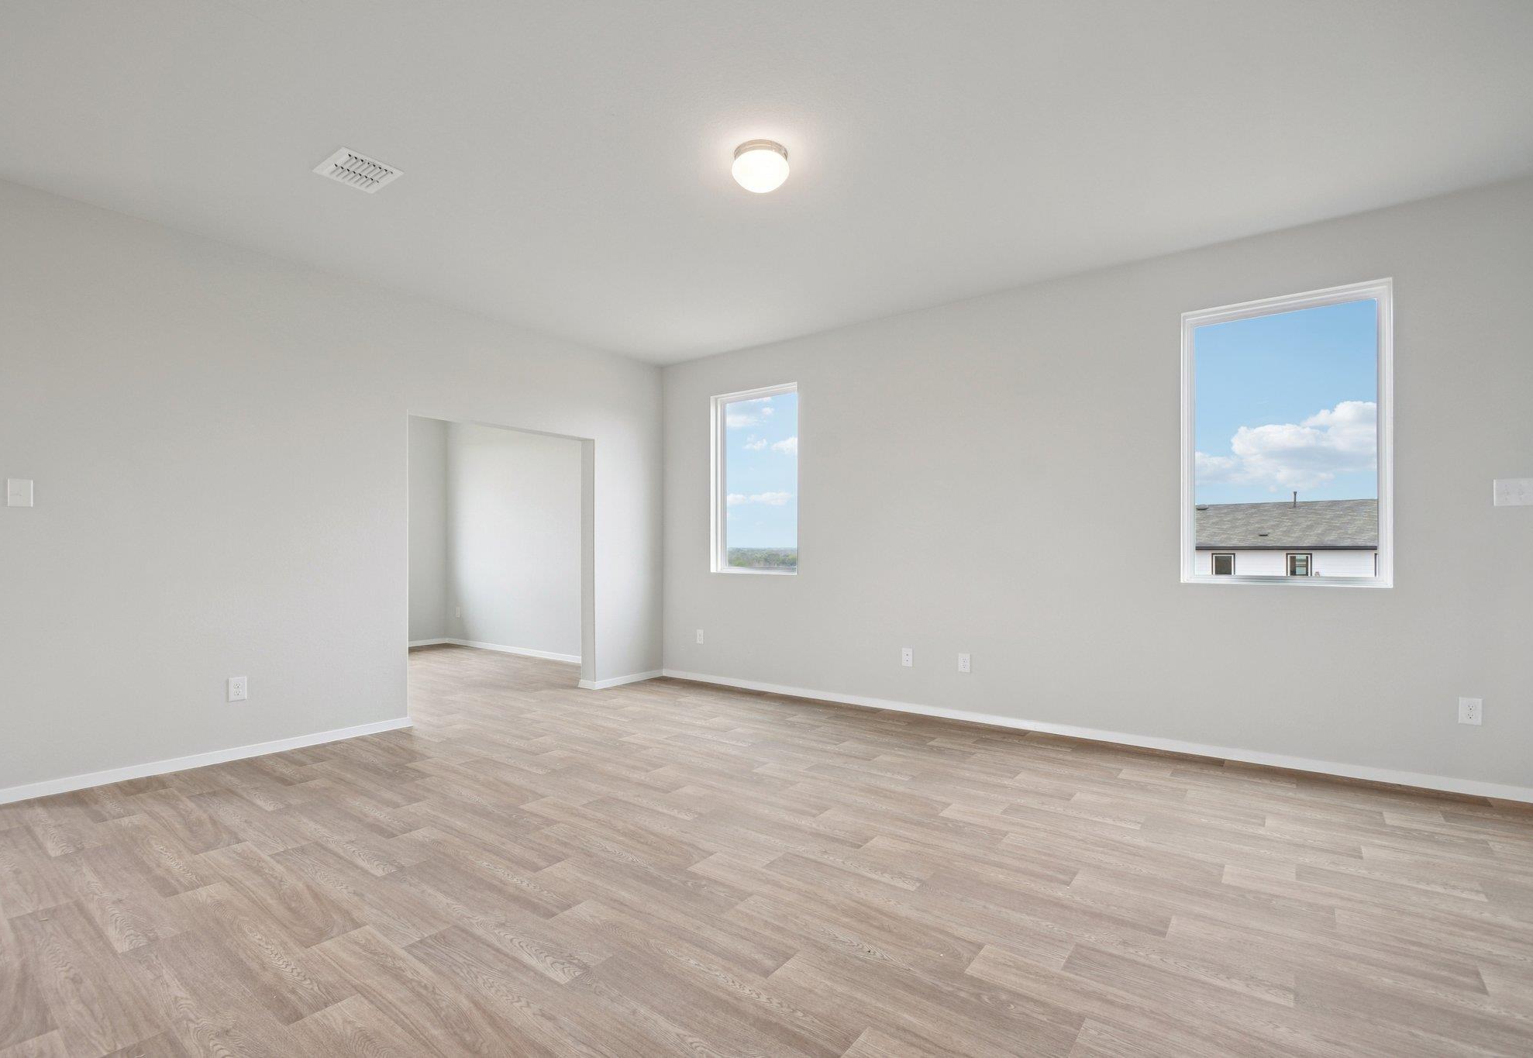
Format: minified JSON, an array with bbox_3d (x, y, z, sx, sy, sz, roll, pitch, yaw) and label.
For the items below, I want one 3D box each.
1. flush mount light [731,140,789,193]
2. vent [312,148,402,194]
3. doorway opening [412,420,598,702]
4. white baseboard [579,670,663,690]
[{"bbox_3d":[-0.022,-1.505,2.782,0.242,0.128,0.242,0,-2,0],"label":"flush mount light"},{"bbox_3d":[-1.789,-1.555,2.901,0.293,0.020,0.238,-2,-3,38],"label":"vent"},{"bbox_3d":[-1.848,0.268,4.744,0.160,1.966,1.422,-2,-3,38],"label":"doorway opening"},{"bbox_3d":[-1.201,1.249,5.556,0.170,0.064,0.717,-2,-3,38],"label":"white baseboard"}]

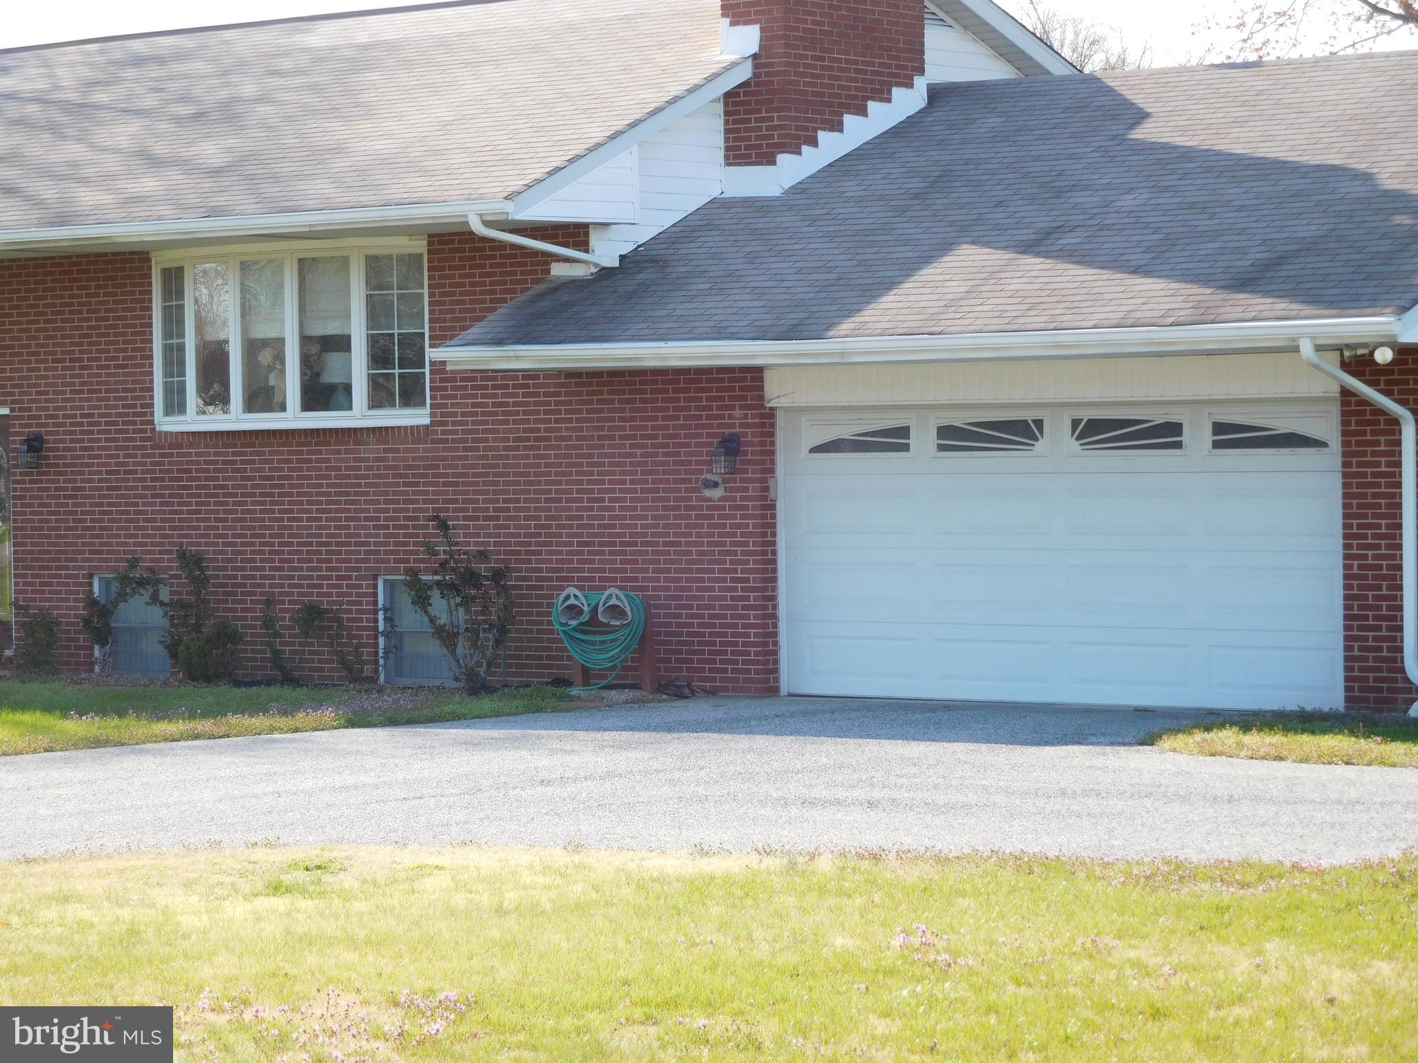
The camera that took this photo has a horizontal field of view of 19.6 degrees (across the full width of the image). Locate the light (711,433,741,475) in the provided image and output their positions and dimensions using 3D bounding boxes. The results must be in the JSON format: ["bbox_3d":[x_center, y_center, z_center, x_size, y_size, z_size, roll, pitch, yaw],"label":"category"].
[{"bbox_3d":[0.128,-0.574,30.222,0.135,0.315,0.185,0,1,38],"label":"light"}]

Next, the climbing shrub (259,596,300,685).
[{"bbox_3d":[-3.465,0.879,33.070,0.238,0.705,0.200,0,1,38],"label":"climbing shrub"}]

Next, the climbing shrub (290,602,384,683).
[{"bbox_3d":[-2.965,0.889,32.672,0.694,0.641,0.300,0,1,38],"label":"climbing shrub"}]

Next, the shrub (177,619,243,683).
[{"bbox_3d":[-4.034,0.963,33.112,0.570,0.530,0.520,-1,1,0],"label":"shrub"}]

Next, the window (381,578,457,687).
[{"bbox_3d":[-2.276,0.792,32.429,0.779,0.860,0.100,0,1,38],"label":"window"}]

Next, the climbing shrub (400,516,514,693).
[{"bbox_3d":[-1.926,0.553,31.446,0.900,1.410,0.650,0,1,38],"label":"climbing shrub"}]

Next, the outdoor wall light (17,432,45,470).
[{"bbox_3d":[-5.768,-0.683,34.850,0.135,0.315,0.185,0,1,38],"label":"outdoor wall light"}]

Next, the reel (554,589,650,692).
[{"bbox_3d":[-0.779,0.806,30.760,0.731,0.776,0.350,0,1,38],"label":"reel"}]

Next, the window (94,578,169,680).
[{"bbox_3d":[-4.851,0.787,34.412,0.842,0.852,0.100,0,1,38],"label":"window"}]

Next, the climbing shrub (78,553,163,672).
[{"bbox_3d":[-4.898,0.688,34.130,0.688,0.972,0.280,0,1,38],"label":"climbing shrub"}]

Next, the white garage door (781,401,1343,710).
[{"bbox_3d":[2.414,0.163,28.981,4.679,2.095,0.100,0,1,38],"label":"white garage door"}]

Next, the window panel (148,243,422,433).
[{"bbox_3d":[-3.493,-1.573,32.974,3.080,1.490,0.330,0,1,38],"label":"window panel"}]

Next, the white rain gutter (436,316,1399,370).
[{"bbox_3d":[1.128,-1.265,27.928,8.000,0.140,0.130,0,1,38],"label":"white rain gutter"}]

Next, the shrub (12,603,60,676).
[{"bbox_3d":[-5.671,0.920,34.549,0.430,0.620,0.380,0,1,38],"label":"shrub"}]

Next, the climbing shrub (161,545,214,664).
[{"bbox_3d":[-4.259,0.656,33.471,0.440,1.100,0.380,0,1,38],"label":"climbing shrub"}]

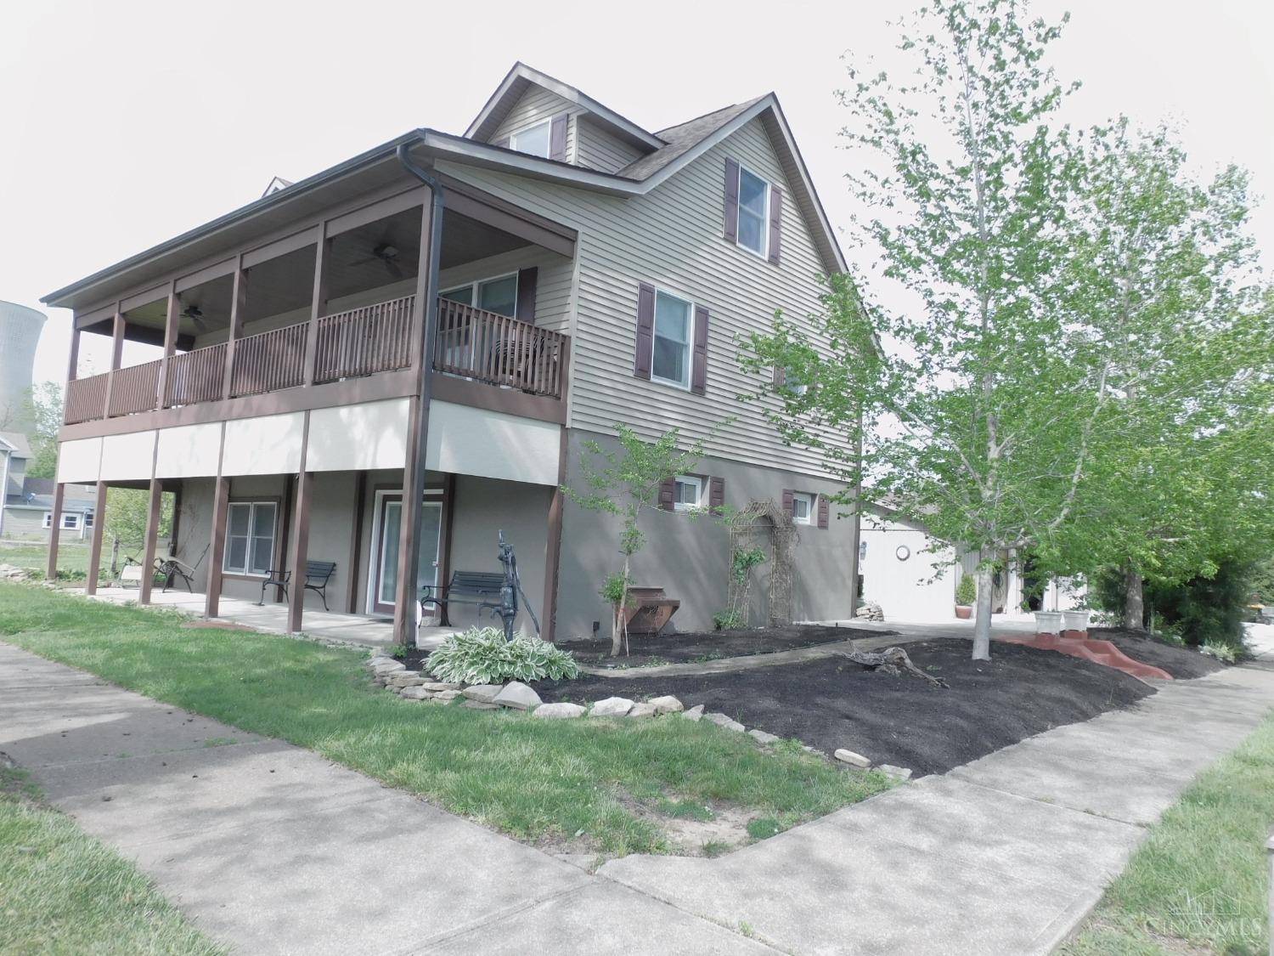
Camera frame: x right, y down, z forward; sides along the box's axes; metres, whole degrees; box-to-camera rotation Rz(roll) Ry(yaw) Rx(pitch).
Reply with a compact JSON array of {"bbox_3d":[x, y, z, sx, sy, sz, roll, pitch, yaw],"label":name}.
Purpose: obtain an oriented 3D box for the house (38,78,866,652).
[{"bbox_3d":[-3.550,-2.116,18.399,13.200,9.300,11.700,-1,-6,41],"label":"house"}]

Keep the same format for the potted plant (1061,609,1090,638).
[{"bbox_3d":[7.851,2.581,15.800,0.390,0.420,0.390,-1,-6,41],"label":"potted plant"}]

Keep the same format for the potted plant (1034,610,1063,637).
[{"bbox_3d":[6.877,2.426,14.750,0.390,0.410,0.390,-1,-6,41],"label":"potted plant"}]

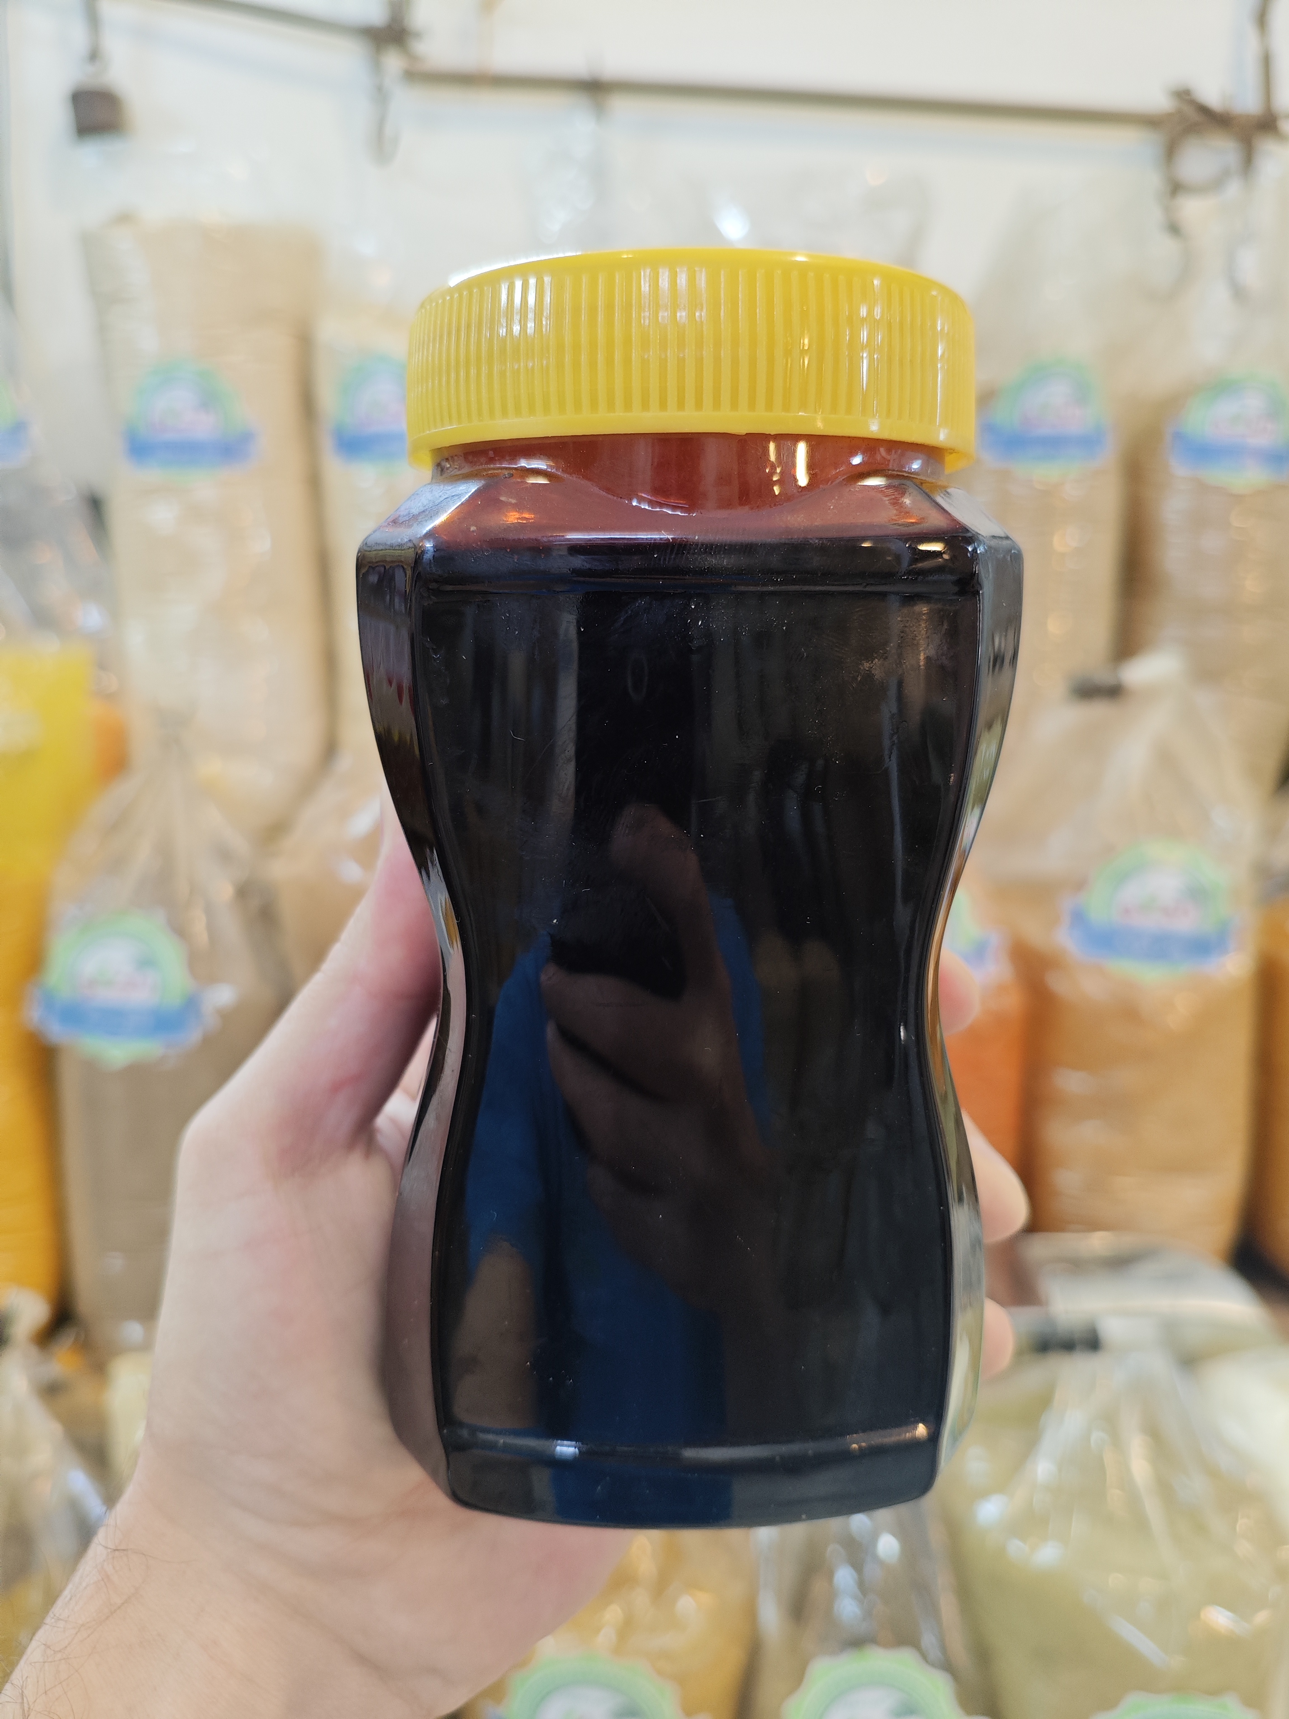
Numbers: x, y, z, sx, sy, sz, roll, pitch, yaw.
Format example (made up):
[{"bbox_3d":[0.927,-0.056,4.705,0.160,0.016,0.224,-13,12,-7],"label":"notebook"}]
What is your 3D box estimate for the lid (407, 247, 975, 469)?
[{"bbox_3d":[0.006,-0.065,0.179,0.077,0.021,0.077,0,11,0],"label":"lid"}]

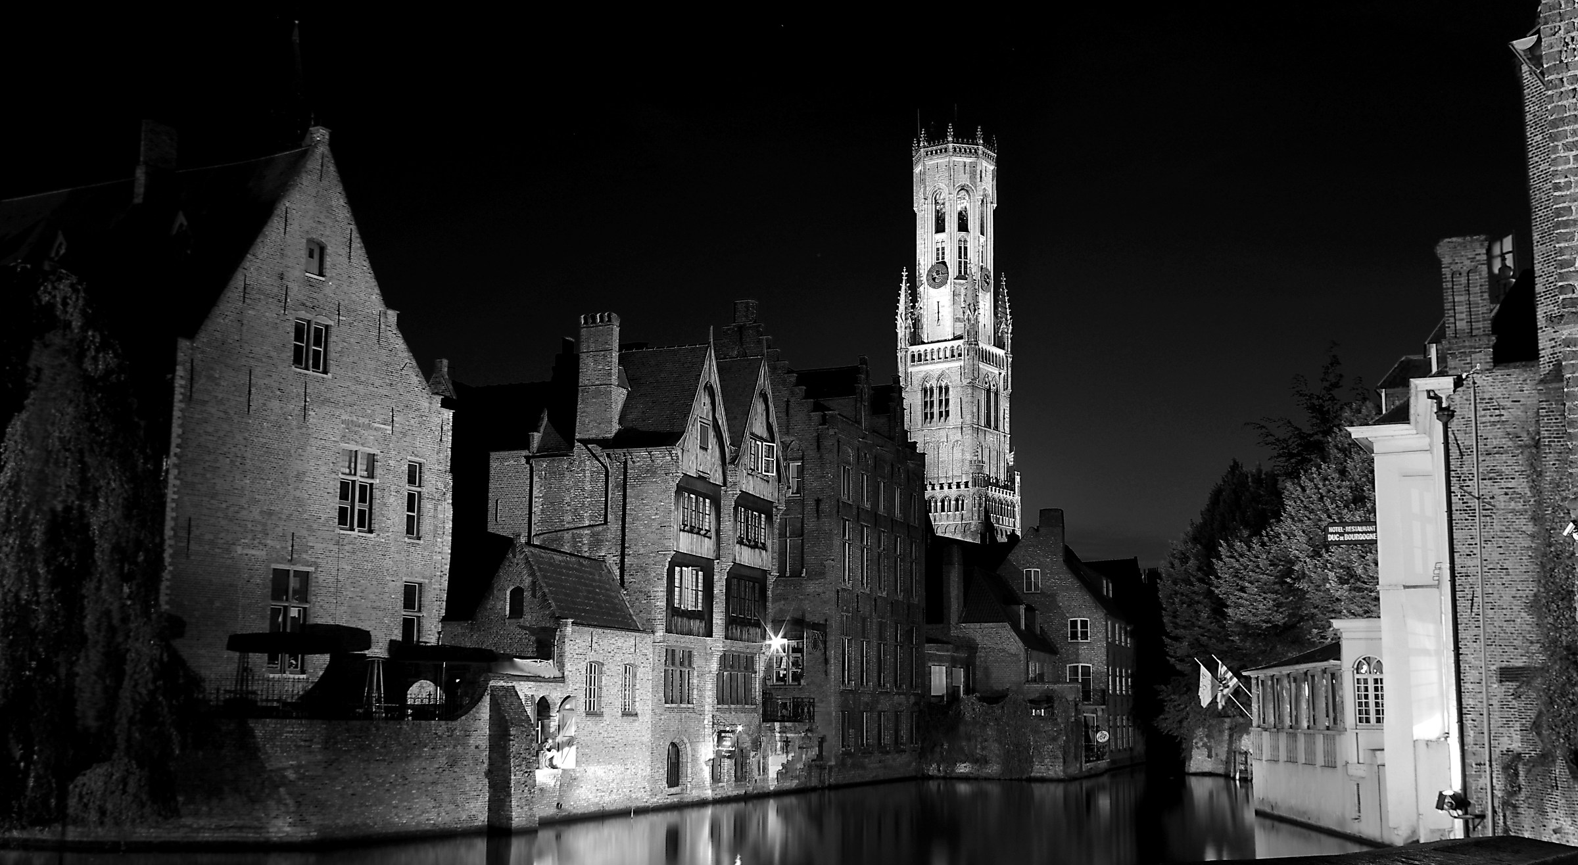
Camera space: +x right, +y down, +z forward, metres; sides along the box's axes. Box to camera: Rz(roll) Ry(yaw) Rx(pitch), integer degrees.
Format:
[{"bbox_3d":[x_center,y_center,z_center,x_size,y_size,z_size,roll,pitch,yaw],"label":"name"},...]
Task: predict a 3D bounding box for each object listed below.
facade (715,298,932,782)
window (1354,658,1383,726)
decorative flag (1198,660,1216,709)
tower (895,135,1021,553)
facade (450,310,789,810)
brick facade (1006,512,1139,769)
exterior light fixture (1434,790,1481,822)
[{"bbox_3d":[0.192,5.193,70.306,8.163,20.150,9.888,-4,-11,25],"label":"facade"},{"bbox_3d":[15.810,7.010,42.777,0.954,1.891,0.200,-1,-10,10],"label":"window"},{"bbox_3d":[13.150,7.882,49.515,0.600,1.549,0.250,-2,-10,15],"label":"decorative flag"},{"bbox_3d":[23.364,-3.066,218.572,12.000,83.000,12.000,-6,-12,32],"label":"tower"},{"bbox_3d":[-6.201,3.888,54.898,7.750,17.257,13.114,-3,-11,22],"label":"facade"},{"bbox_3d":[15.748,12.022,89.633,6.200,13.743,11.367,-3,-11,20],"label":"brick facade"},{"bbox_3d":[13.677,7.619,32.200,0.920,0.660,0.550,-5,-12,31],"label":"exterior light fixture"}]

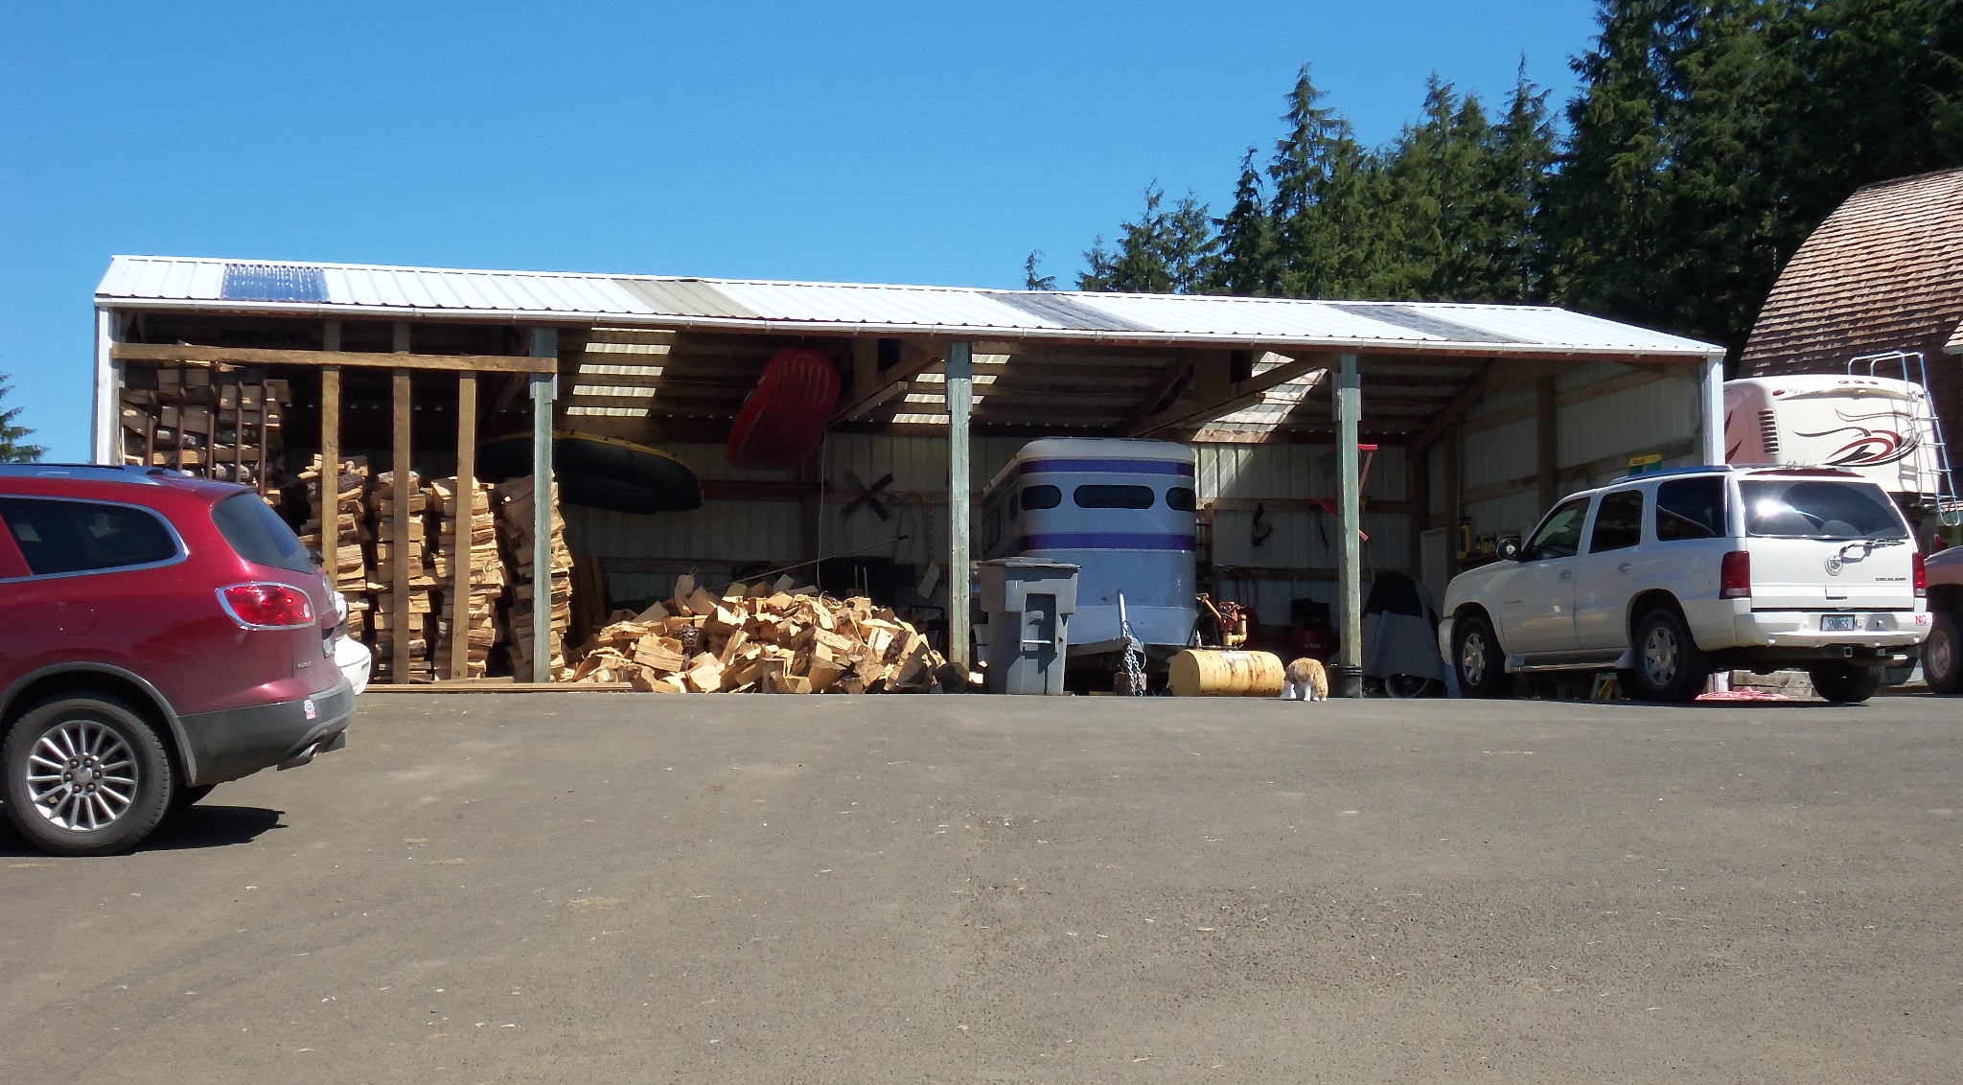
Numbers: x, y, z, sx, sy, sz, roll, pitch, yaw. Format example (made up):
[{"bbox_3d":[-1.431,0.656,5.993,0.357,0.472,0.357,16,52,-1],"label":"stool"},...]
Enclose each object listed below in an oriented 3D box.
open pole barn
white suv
[{"bbox_3d":[-1.060,-0.510,31.150,14.790,4.200,7.700,1,-4,-14],"label":"open pole barn"},{"bbox_3d":[5.920,0.430,27.100,2.020,1.920,5.050,1,-4,-21],"label":"white suv"}]

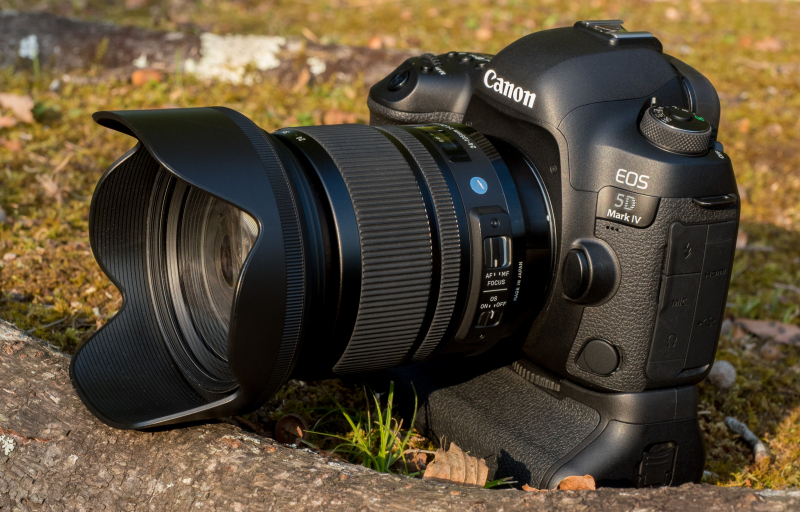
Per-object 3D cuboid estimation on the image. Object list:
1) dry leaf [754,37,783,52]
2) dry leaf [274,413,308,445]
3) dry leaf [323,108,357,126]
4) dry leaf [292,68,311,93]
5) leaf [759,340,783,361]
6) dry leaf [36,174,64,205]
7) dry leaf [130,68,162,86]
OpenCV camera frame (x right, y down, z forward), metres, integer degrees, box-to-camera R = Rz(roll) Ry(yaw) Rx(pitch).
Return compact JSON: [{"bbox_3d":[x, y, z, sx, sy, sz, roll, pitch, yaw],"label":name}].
[{"bbox_3d":[0.286,-0.164,1.433,0.021,0.009,0.015,3,19,0],"label":"dry leaf"},{"bbox_3d":[-0.041,0.065,0.695,0.013,0.011,0.011,3,19,0],"label":"dry leaf"},{"bbox_3d":[-0.038,-0.087,1.160,0.022,0.009,0.017,3,19,0],"label":"dry leaf"},{"bbox_3d":[-0.065,-0.117,1.224,0.011,0.014,0.012,3,19,0],"label":"dry leaf"},{"bbox_3d":[0.164,0.042,0.815,0.011,0.008,0.011,3,19,0],"label":"leaf"},{"bbox_3d":[-0.186,-0.035,0.985,0.016,0.012,0.018,3,19,0],"label":"dry leaf"},{"bbox_3d":[-0.168,-0.118,1.224,0.021,0.010,0.014,3,19,0],"label":"dry leaf"}]

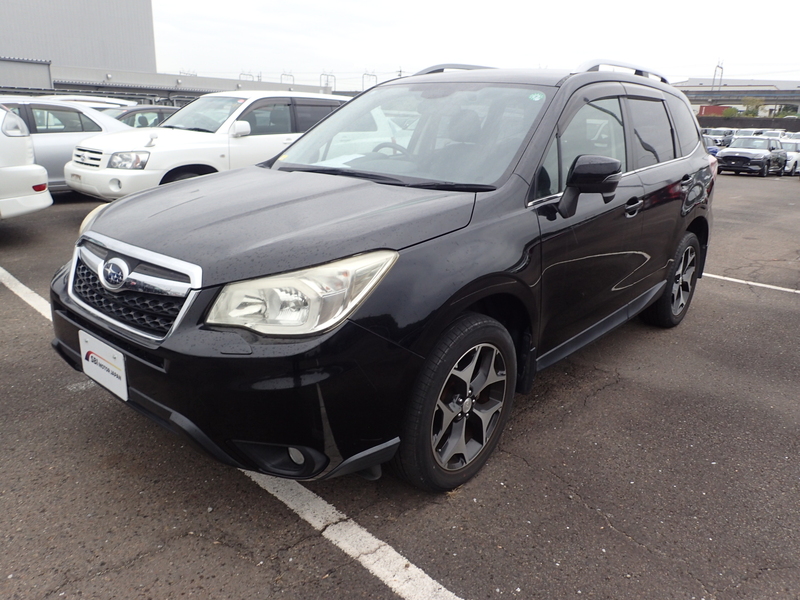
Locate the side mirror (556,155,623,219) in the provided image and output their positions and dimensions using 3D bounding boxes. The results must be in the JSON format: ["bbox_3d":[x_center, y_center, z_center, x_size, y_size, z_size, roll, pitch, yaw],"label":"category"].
[{"bbox_3d":[0.766,-0.452,2.345,0.235,0.255,0.180,16,21,38],"label":"side mirror"}]

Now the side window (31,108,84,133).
[{"bbox_3d":[-4.716,-2.463,7.977,0.060,0.300,0.650,-6,7,43],"label":"side window"}]

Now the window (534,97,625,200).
[{"bbox_3d":[0.847,-0.754,2.688,0.060,0.480,1.020,-2,10,42],"label":"window"}]

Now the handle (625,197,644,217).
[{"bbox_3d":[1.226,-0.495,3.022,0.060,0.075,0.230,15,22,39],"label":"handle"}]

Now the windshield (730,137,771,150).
[{"bbox_3d":[14.892,-6.612,24.472,1.420,0.140,0.840,17,57,41],"label":"windshield"}]

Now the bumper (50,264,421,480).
[{"bbox_3d":[-0.798,0.113,2.132,1.790,0.530,0.600,16,21,38],"label":"bumper"}]

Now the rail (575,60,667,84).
[{"bbox_3d":[1.337,-1.323,3.380,0.070,0.120,1.600,15,22,39],"label":"rail"}]

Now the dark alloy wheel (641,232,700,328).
[{"bbox_3d":[1.934,-0.154,4.143,0.225,0.700,0.700,15,22,39],"label":"dark alloy wheel"}]

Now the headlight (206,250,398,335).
[{"bbox_3d":[-0.287,-0.026,1.726,0.450,0.240,0.420,15,22,39],"label":"headlight"}]

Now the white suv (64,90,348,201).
[{"bbox_3d":[-2.120,-2.122,8.262,1.850,1.690,4.680,16,21,38],"label":"white suv"}]

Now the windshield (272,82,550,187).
[{"bbox_3d":[0.057,-0.869,2.839,1.450,0.180,0.840,16,54,38],"label":"windshield"}]

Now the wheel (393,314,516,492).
[{"bbox_3d":[0.197,0.379,2.227,0.225,0.700,0.700,15,22,39],"label":"wheel"}]

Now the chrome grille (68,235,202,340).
[{"bbox_3d":[-0.934,-0.064,1.906,0.840,0.250,0.130,16,21,38],"label":"chrome grille"}]

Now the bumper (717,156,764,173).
[{"bbox_3d":[13.025,-5.242,22.326,0.460,0.580,1.680,-13,22,-40],"label":"bumper"}]

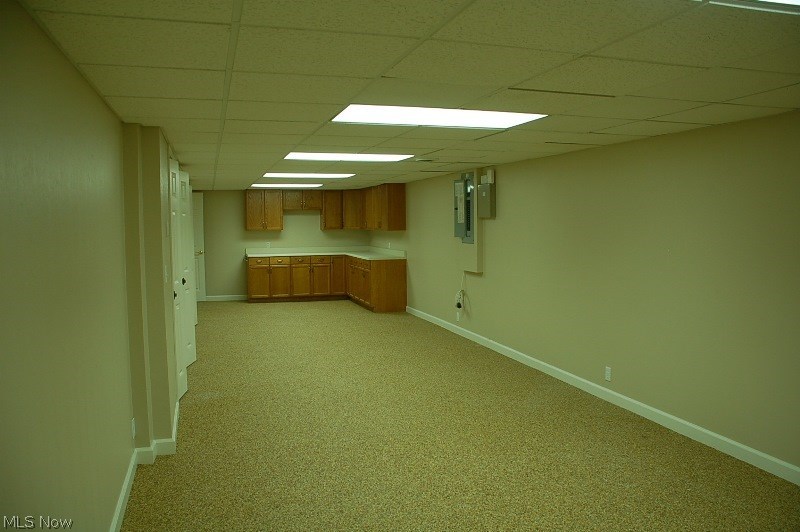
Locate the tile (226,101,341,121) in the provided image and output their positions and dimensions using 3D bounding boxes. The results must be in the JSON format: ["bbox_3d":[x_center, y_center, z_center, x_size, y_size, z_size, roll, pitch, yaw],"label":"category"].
[{"bbox_3d":[-0.662,-0.869,3.354,0.615,0.020,0.600,-2,5,-18],"label":"tile"}]

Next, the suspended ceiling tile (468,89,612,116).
[{"bbox_3d":[0.716,-0.876,3.194,0.607,0.020,0.600,-2,4,-18],"label":"suspended ceiling tile"}]

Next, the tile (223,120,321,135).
[{"bbox_3d":[-0.851,-0.918,3.938,0.607,0.020,0.600,-2,4,-18],"label":"tile"}]

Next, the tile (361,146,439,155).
[{"bbox_3d":[-0.016,-1.041,5.432,0.615,0.020,0.600,-2,5,-18],"label":"tile"}]

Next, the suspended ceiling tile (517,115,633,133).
[{"bbox_3d":[1.119,-0.932,3.915,0.615,0.020,0.600,-2,5,-18],"label":"suspended ceiling tile"}]

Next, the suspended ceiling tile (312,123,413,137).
[{"bbox_3d":[-0.249,-0.933,4.109,0.615,0.020,0.600,-2,5,-18],"label":"suspended ceiling tile"}]

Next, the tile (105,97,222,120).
[{"bbox_3d":[-1.245,-0.862,3.230,0.555,0.020,0.600,-2,4,-18],"label":"tile"}]

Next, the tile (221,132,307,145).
[{"bbox_3d":[-1.018,-0.955,4.485,0.605,0.020,0.600,-2,4,-18],"label":"tile"}]

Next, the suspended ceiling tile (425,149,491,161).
[{"bbox_3d":[0.578,-1.062,5.619,0.615,0.020,0.600,-2,5,-18],"label":"suspended ceiling tile"}]

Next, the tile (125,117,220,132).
[{"bbox_3d":[-1.409,-0.891,3.743,0.560,0.020,0.600,-2,5,-18],"label":"tile"}]

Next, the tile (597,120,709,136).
[{"bbox_3d":[1.719,-0.955,4.139,0.548,0.020,0.600,-2,4,-18],"label":"tile"}]

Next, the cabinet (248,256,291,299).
[{"bbox_3d":[-2.638,0.234,11.985,0.860,0.860,0.610,-2,5,-18],"label":"cabinet"}]

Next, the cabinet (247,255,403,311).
[{"bbox_3d":[-1.494,0.293,11.151,2.455,0.874,2.573,-2,4,-18],"label":"cabinet"}]

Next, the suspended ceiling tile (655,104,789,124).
[{"bbox_3d":[1.854,-0.897,3.535,0.538,0.020,0.600,-2,4,-18],"label":"suspended ceiling tile"}]

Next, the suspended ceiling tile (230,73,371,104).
[{"bbox_3d":[-0.479,-0.829,2.790,0.605,0.020,0.600,-2,4,-18],"label":"suspended ceiling tile"}]

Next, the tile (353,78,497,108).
[{"bbox_3d":[0.130,-0.851,2.977,0.605,0.020,0.600,-2,4,-18],"label":"tile"}]

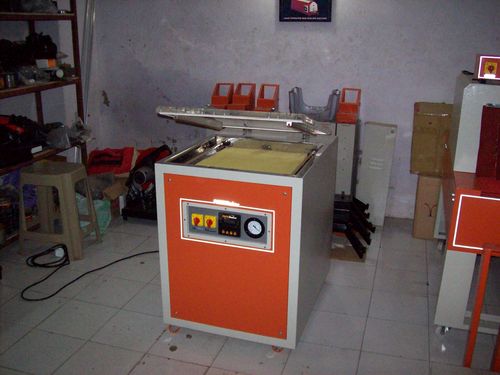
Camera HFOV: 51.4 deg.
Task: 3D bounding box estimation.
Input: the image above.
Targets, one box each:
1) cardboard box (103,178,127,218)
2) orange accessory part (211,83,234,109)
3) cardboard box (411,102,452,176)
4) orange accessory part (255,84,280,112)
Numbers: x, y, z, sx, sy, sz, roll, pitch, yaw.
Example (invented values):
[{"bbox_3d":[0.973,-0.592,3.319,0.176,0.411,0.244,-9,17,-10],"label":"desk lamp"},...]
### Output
[{"bbox_3d":[-1.076,0.065,3.935,0.200,0.270,0.200,5,18,16],"label":"cardboard box"},{"bbox_3d":[-0.194,-0.608,3.619,0.130,0.215,0.150,5,18,16],"label":"orange accessory part"},{"bbox_3d":[1.248,-0.315,3.442,0.300,0.410,0.370,5,18,16],"label":"cardboard box"},{"bbox_3d":[0.125,-0.578,3.527,0.130,0.215,0.150,5,18,16],"label":"orange accessory part"}]

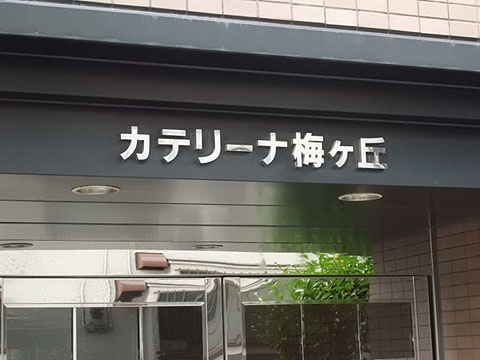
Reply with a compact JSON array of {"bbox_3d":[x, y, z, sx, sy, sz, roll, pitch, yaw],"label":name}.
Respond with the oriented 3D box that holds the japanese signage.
[{"bbox_3d":[0.058,-0.088,2.955,0.818,0.100,0.022,2,-10,-21],"label":"japanese signage"}]

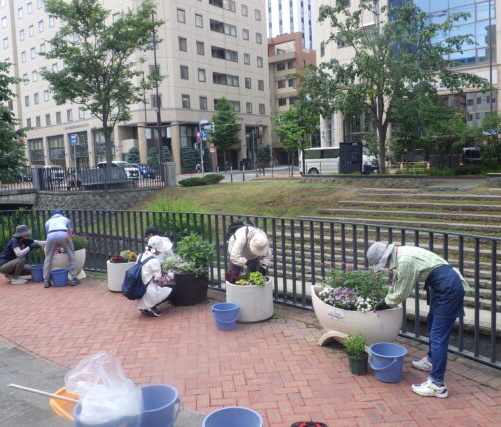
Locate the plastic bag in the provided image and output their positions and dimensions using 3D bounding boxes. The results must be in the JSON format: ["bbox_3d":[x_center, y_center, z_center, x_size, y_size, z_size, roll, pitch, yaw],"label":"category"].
[{"bbox_3d":[-0.798,0.945,2.500,0.380,0.370,0.340,-3,6,0],"label":"plastic bag"}]

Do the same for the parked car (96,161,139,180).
[{"bbox_3d":[-12.829,-4.109,44.500,4.600,1.740,1.850,2,7,38],"label":"parked car"}]

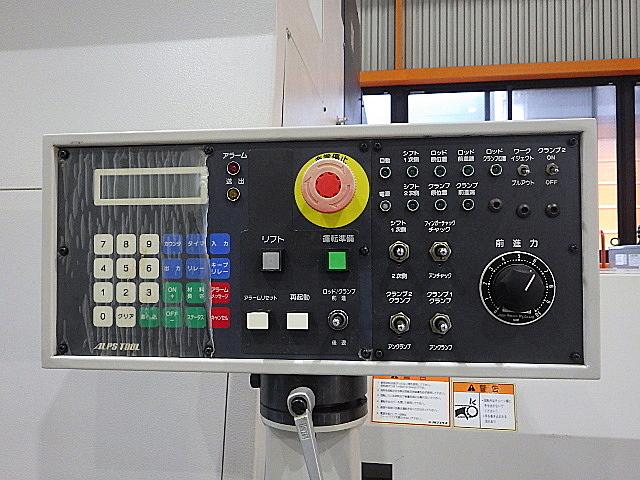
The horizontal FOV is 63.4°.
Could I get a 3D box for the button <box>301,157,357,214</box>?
[{"bbox_3d":[0.008,-0.040,0.397,0.040,0.040,0.033,0,-1,6],"label":"button"}]

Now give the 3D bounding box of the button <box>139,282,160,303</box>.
[{"bbox_3d":[-0.141,0.044,0.427,0.017,0.017,0.003,0,-1,6],"label":"button"}]

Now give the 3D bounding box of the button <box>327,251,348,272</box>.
[{"bbox_3d":[0.014,0.016,0.401,0.018,0.018,0.009,0,-1,6],"label":"button"}]

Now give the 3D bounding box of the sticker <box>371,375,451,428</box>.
[{"bbox_3d":[0.118,0.203,0.664,0.101,0.069,0.001,0,-14,9],"label":"sticker"}]

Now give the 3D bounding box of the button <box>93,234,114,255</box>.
[{"bbox_3d":[-0.180,0.004,0.431,0.017,0.017,0.003,0,-1,6],"label":"button"}]

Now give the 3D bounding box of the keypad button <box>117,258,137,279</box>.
[{"bbox_3d":[-0.160,0.024,0.429,0.017,0.017,0.003,0,-1,6],"label":"keypad button"}]

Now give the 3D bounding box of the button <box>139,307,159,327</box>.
[{"bbox_3d":[-0.140,0.063,0.426,0.017,0.017,0.004,0,-1,6],"label":"button"}]

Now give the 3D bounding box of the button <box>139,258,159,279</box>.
[{"bbox_3d":[-0.140,0.024,0.426,0.017,0.017,0.004,0,-1,6],"label":"button"}]

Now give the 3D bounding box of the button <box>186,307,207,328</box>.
[{"bbox_3d":[-0.101,0.063,0.422,0.017,0.017,0.004,0,-1,6],"label":"button"}]

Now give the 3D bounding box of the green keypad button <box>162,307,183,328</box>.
[{"bbox_3d":[-0.120,0.063,0.424,0.017,0.017,0.004,0,-1,6],"label":"green keypad button"}]

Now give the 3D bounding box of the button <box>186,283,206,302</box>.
[{"bbox_3d":[-0.101,0.043,0.422,0.017,0.017,0.003,0,-1,6],"label":"button"}]

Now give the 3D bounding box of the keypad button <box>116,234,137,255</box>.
[{"bbox_3d":[-0.160,0.004,0.429,0.017,0.017,0.003,0,-1,6],"label":"keypad button"}]

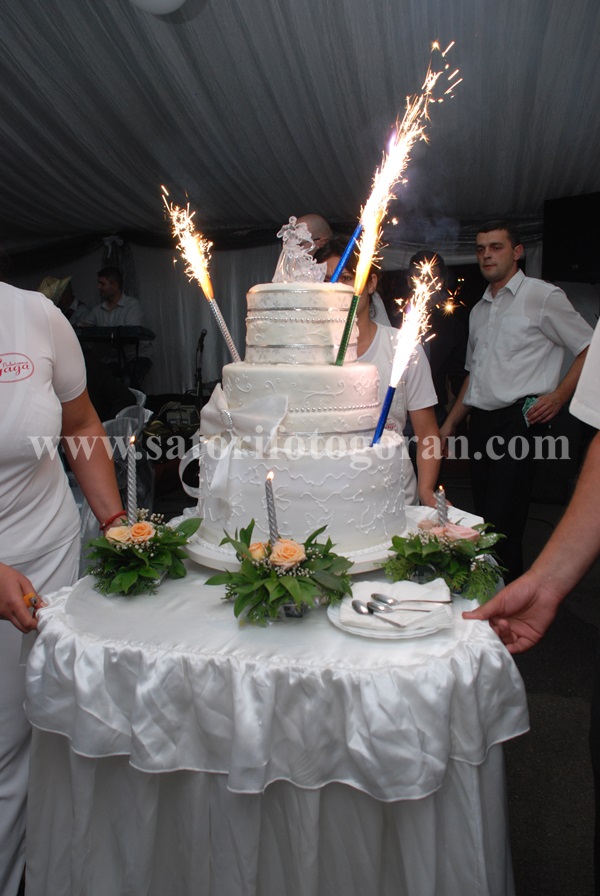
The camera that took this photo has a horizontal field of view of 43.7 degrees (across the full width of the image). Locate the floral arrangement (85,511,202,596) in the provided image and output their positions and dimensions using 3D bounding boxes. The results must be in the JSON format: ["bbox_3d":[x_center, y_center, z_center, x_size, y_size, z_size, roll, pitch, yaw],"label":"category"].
[{"bbox_3d":[-0.347,0.234,1.670,0.260,0.175,0.210,-1,9,0],"label":"floral arrangement"}]

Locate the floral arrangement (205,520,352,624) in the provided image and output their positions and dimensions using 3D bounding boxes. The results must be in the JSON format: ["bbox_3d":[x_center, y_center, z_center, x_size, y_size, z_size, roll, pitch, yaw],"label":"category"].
[{"bbox_3d":[-0.043,0.248,1.510,0.295,0.185,0.250,-1,9,0],"label":"floral arrangement"}]

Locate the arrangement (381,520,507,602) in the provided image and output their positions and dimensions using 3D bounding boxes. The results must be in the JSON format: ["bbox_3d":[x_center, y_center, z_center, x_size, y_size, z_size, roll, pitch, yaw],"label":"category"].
[{"bbox_3d":[0.307,0.240,1.610,0.258,0.165,0.210,-1,9,0],"label":"arrangement"}]

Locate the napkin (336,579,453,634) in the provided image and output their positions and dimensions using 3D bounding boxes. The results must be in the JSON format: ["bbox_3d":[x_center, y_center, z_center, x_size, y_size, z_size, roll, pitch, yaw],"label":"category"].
[{"bbox_3d":[0.192,0.318,1.501,0.215,0.040,0.200,-1,9,0],"label":"napkin"}]

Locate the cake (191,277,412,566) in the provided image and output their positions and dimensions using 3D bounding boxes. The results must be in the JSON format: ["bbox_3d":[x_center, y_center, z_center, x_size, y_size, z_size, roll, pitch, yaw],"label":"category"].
[{"bbox_3d":[-0.006,-0.085,1.530,0.441,0.502,0.433,0,10,0],"label":"cake"}]

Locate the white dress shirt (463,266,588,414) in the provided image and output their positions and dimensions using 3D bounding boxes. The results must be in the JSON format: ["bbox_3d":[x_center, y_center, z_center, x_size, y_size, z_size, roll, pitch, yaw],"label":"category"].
[{"bbox_3d":[0.922,-0.437,2.980,0.290,0.580,0.470,-9,12,-40],"label":"white dress shirt"}]

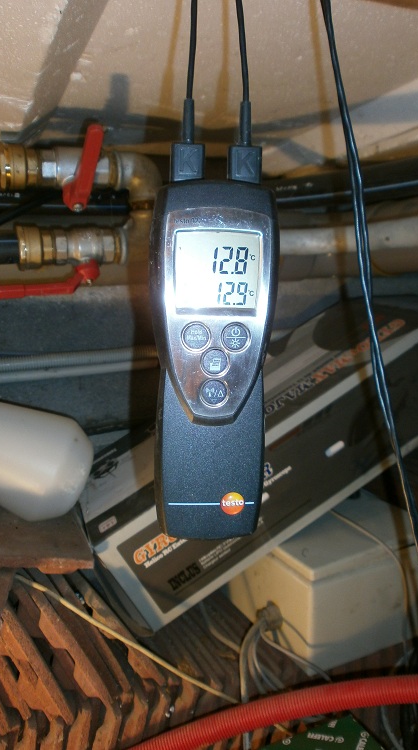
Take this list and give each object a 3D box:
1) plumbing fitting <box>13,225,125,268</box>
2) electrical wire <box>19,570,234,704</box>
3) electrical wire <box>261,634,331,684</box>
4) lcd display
[{"bbox_3d":[-0.160,-0.149,0.680,0.120,0.050,0.050,-4,16,-20],"label":"plumbing fitting"},{"bbox_3d":[-0.091,0.270,0.605,0.267,0.018,0.018,22,21,15],"label":"electrical wire"},{"bbox_3d":[0.089,0.296,0.608,0.079,0.018,0.015,27,24,18],"label":"electrical wire"},{"bbox_3d":[0.004,-0.051,0.283,0.041,0.040,0.006,1,7,-4],"label":"lcd display"}]

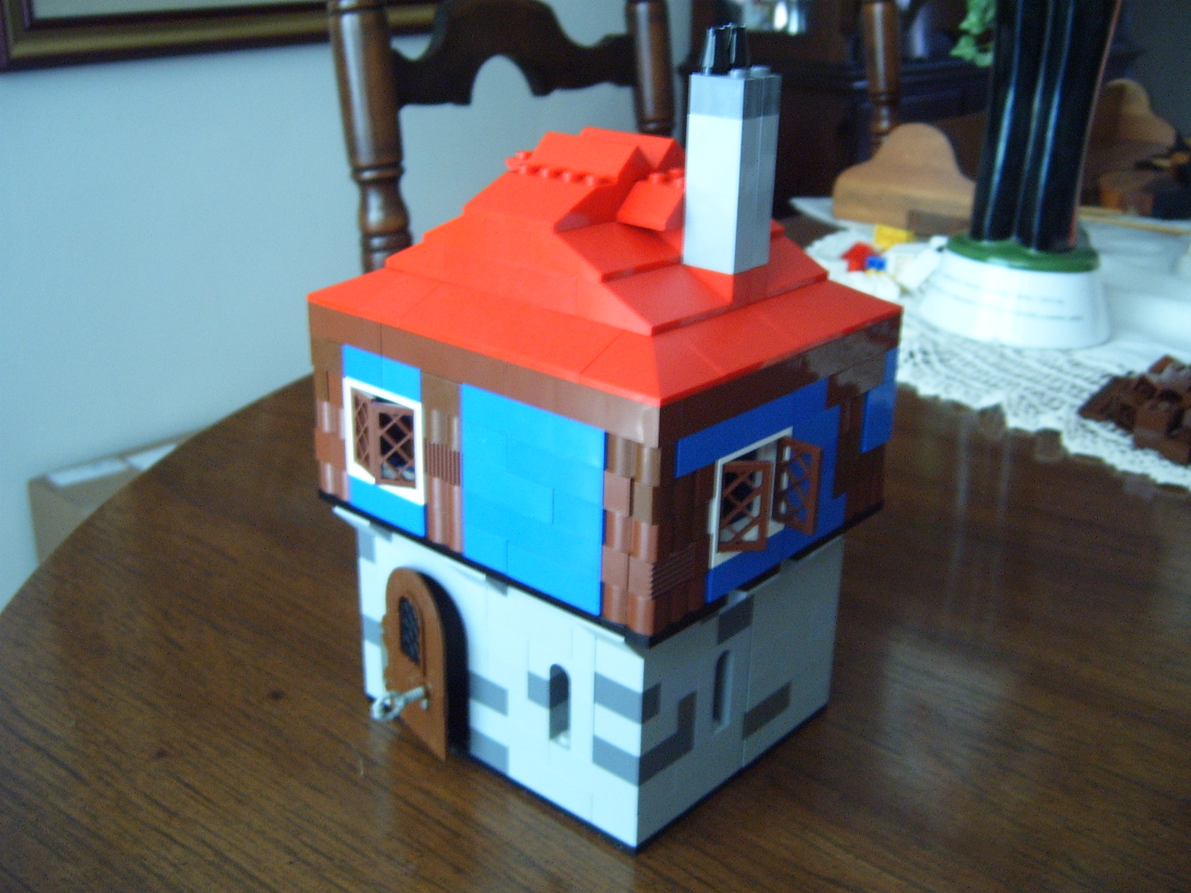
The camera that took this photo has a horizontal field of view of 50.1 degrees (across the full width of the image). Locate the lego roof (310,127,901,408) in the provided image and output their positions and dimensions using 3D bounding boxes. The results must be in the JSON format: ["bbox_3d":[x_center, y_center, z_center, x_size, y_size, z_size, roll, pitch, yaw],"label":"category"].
[{"bbox_3d":[0.004,-0.061,0.352,0.128,0.048,0.112,18,27,38],"label":"lego roof"}]

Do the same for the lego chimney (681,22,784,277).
[{"bbox_3d":[0.034,-0.075,0.321,0.016,0.059,0.016,19,27,37],"label":"lego chimney"}]

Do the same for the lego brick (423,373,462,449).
[{"bbox_3d":[-0.037,-0.010,0.338,0.016,0.019,0.008,19,27,37],"label":"lego brick"}]

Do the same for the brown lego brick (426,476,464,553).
[{"bbox_3d":[-0.038,0.017,0.346,0.016,0.019,0.008,19,27,37],"label":"brown lego brick"}]

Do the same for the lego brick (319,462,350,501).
[{"bbox_3d":[-0.074,0.009,0.377,0.016,0.010,0.008,19,27,37],"label":"lego brick"}]

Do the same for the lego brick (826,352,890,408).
[{"bbox_3d":[0.069,-0.019,0.355,0.008,0.010,0.032,19,27,37],"label":"lego brick"}]

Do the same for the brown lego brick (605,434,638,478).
[{"bbox_3d":[0.008,0.001,0.300,0.008,0.010,0.008,19,27,37],"label":"brown lego brick"}]

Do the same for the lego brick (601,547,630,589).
[{"bbox_3d":[0.007,0.028,0.310,0.008,0.010,0.008,19,27,37],"label":"lego brick"}]

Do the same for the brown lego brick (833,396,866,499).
[{"bbox_3d":[0.069,-0.001,0.359,0.008,0.029,0.016,19,27,37],"label":"brown lego brick"}]

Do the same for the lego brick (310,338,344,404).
[{"bbox_3d":[-0.074,-0.022,0.367,0.015,0.019,0.008,19,27,37],"label":"lego brick"}]

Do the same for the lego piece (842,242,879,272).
[{"bbox_3d":[0.204,-0.146,0.985,0.026,0.018,0.020,5,21,11],"label":"lego piece"}]

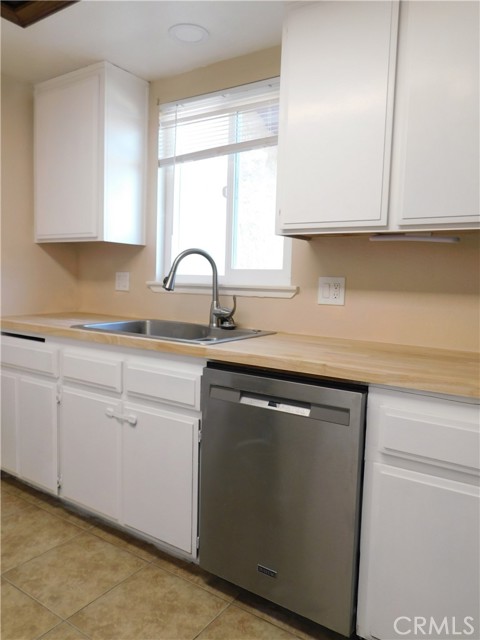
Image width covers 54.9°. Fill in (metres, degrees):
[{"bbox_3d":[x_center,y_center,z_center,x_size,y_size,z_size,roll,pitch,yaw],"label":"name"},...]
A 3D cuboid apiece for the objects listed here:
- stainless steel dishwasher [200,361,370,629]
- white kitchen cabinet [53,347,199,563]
[{"bbox_3d":[0.279,0.566,1.829,0.606,0.830,0.615,5,6,34],"label":"stainless steel dishwasher"},{"bbox_3d":[-0.344,0.505,2.255,0.905,0.830,0.615,5,6,34],"label":"white kitchen cabinet"}]

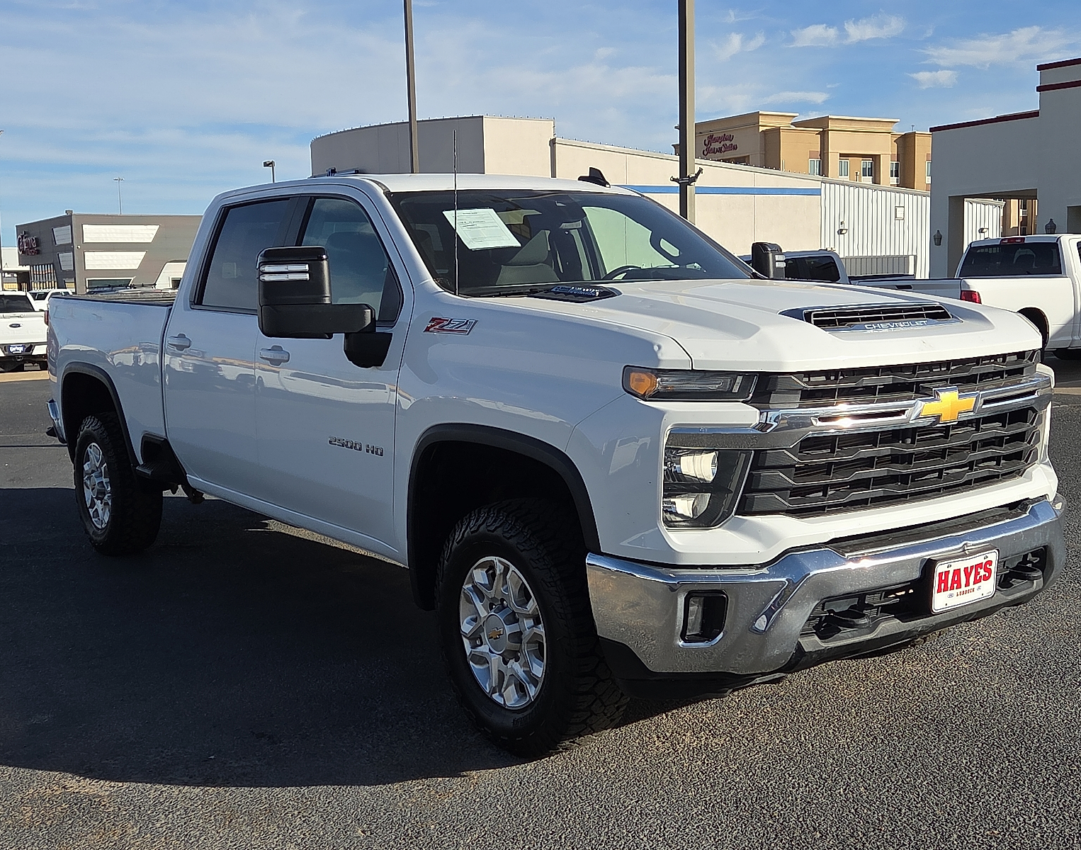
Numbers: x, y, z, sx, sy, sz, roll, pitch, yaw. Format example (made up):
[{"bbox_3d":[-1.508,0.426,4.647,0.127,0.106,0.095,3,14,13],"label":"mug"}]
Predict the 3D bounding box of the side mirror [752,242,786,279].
[{"bbox_3d":[1.021,-0.677,5.865,0.370,0.315,0.190,-6,8,-36],"label":"side mirror"}]

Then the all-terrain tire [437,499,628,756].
[{"bbox_3d":[-0.026,0.641,4.079,0.280,0.820,0.820,-6,8,-36],"label":"all-terrain tire"}]

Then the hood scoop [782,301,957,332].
[{"bbox_3d":[1.052,-0.333,3.926,0.750,0.085,0.170,-6,8,-36],"label":"hood scoop"}]

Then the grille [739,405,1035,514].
[{"bbox_3d":[1.149,0.097,3.859,1.410,0.220,0.125,-6,8,-36],"label":"grille"}]

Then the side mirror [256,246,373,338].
[{"bbox_3d":[-0.821,-0.472,4.521,0.370,0.315,0.190,-6,8,-36],"label":"side mirror"}]

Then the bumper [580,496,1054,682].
[{"bbox_3d":[1.099,0.430,3.978,2.020,0.310,0.500,-6,8,-36],"label":"bumper"}]

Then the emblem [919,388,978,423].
[{"bbox_3d":[1.198,-0.060,3.768,0.270,0.108,0.035,-6,8,-36],"label":"emblem"}]

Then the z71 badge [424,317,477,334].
[{"bbox_3d":[-0.275,-0.317,4.068,0.012,0.055,0.310,-6,8,-36],"label":"z71 badge"}]

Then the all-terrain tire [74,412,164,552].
[{"bbox_3d":[-2.417,0.336,7.316,0.280,0.820,0.820,-6,8,-36],"label":"all-terrain tire"}]

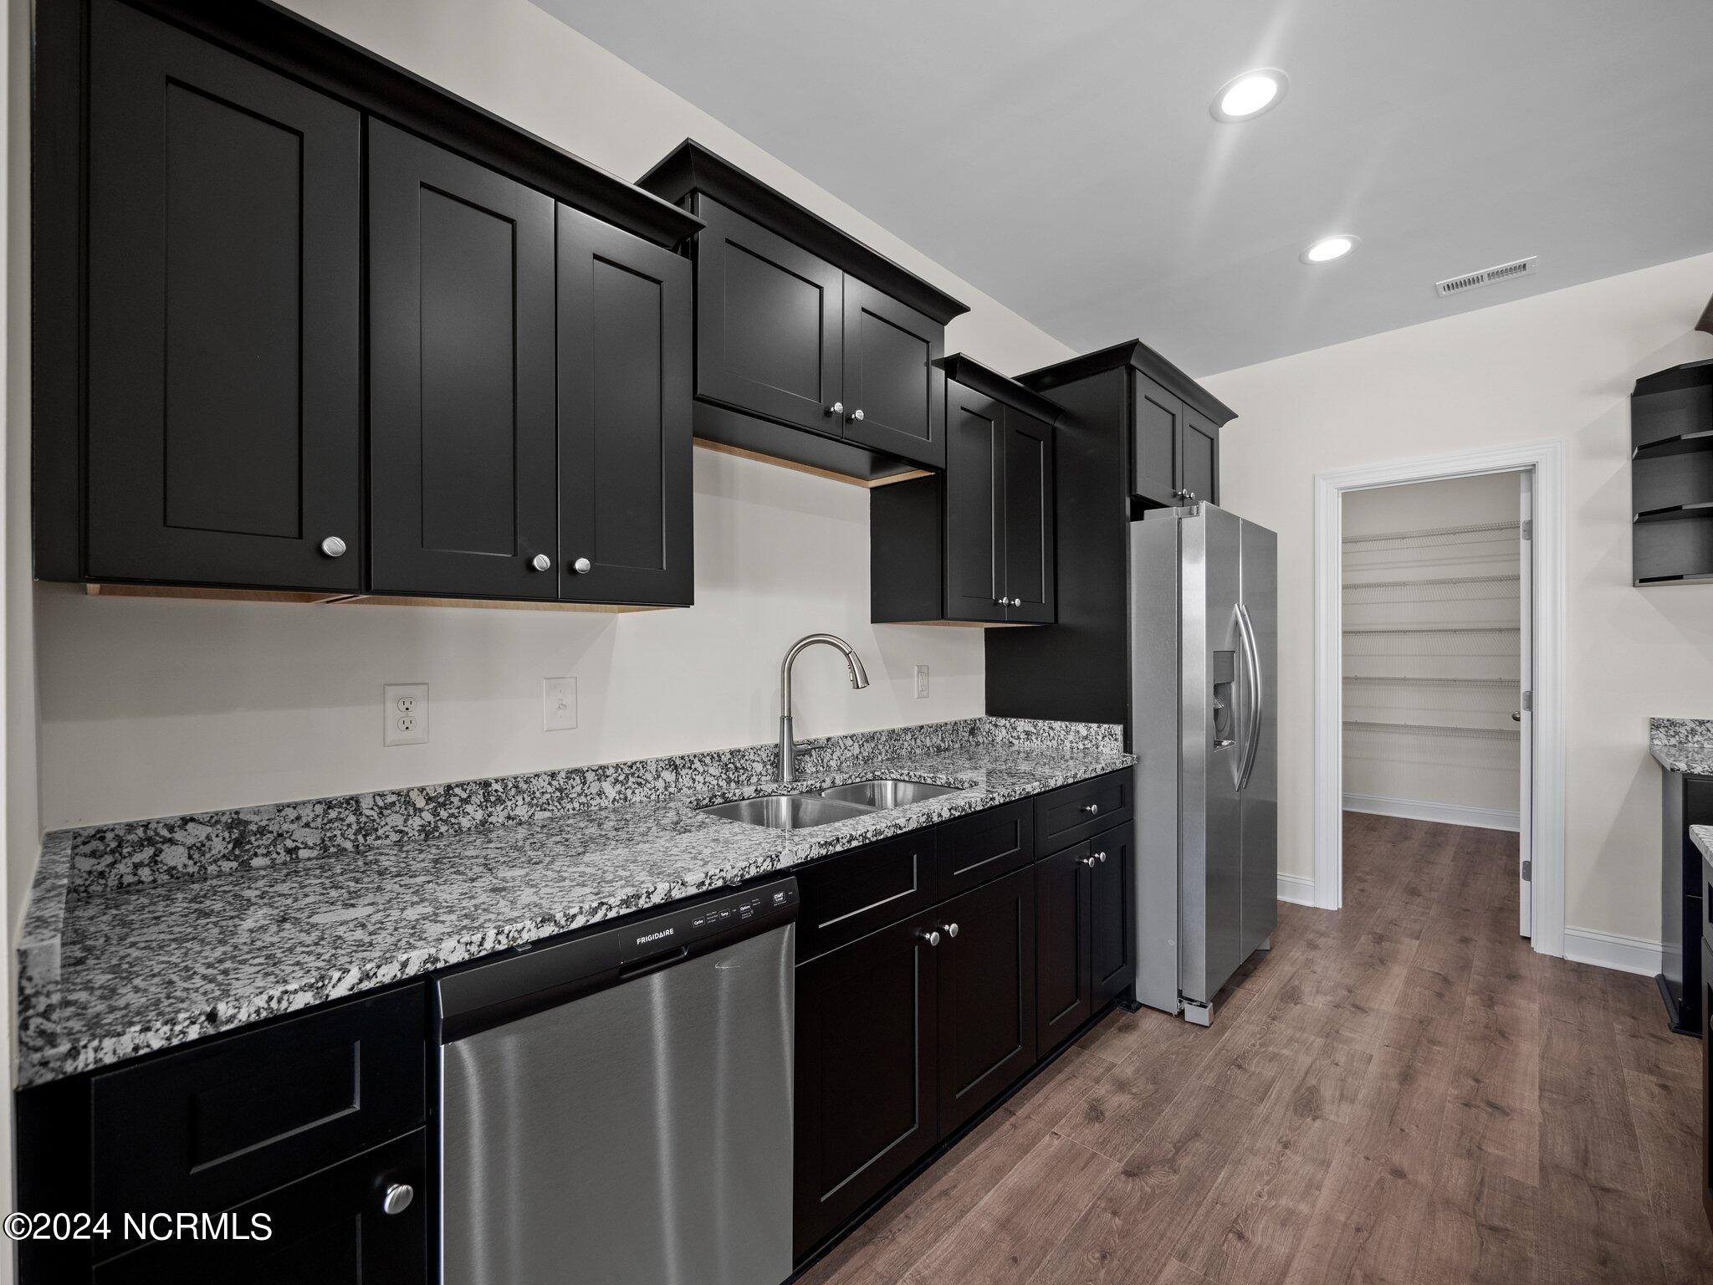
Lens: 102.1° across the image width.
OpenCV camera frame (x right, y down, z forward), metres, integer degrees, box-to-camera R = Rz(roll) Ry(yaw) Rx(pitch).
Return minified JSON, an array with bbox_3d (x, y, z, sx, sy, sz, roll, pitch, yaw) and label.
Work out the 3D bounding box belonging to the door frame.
[{"bbox_3d":[2.651,0.236,3.202,0.872,2.142,0.135,0,-1,44],"label":"door frame"}]

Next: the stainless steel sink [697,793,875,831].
[{"bbox_3d":[-0.161,0.512,1.712,0.415,0.190,0.395,0,-1,44],"label":"stainless steel sink"}]

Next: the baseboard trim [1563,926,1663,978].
[{"bbox_3d":[3.010,1.236,2.760,0.255,0.138,0.016,0,-1,44],"label":"baseboard trim"}]

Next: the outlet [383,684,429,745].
[{"bbox_3d":[-0.918,0.148,1.417,0.010,0.123,0.079,0,-1,44],"label":"outlet"}]

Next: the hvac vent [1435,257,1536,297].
[{"bbox_3d":[2.534,-1.457,2.787,0.296,0.012,0.155,0,-1,44],"label":"hvac vent"}]

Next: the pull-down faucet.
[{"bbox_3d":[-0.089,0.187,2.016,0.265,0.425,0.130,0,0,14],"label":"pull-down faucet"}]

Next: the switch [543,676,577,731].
[{"bbox_3d":[-0.698,0.147,1.640,0.012,0.123,0.078,0,-1,44],"label":"switch"}]

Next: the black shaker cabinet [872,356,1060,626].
[{"bbox_3d":[0.424,-0.478,2.531,0.370,0.814,0.712,0,-1,44],"label":"black shaker cabinet"}]

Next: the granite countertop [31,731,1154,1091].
[{"bbox_3d":[-0.131,0.364,1.772,0.635,0.127,2.561,0,-1,44],"label":"granite countertop"}]

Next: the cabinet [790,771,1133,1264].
[{"bbox_3d":[0.210,0.863,2.123,0.627,0.863,1.578,0,-1,44],"label":"cabinet"}]

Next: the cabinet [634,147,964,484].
[{"bbox_3d":[-0.138,-0.803,1.960,0.370,0.507,1.005,0,-1,44],"label":"cabinet"}]

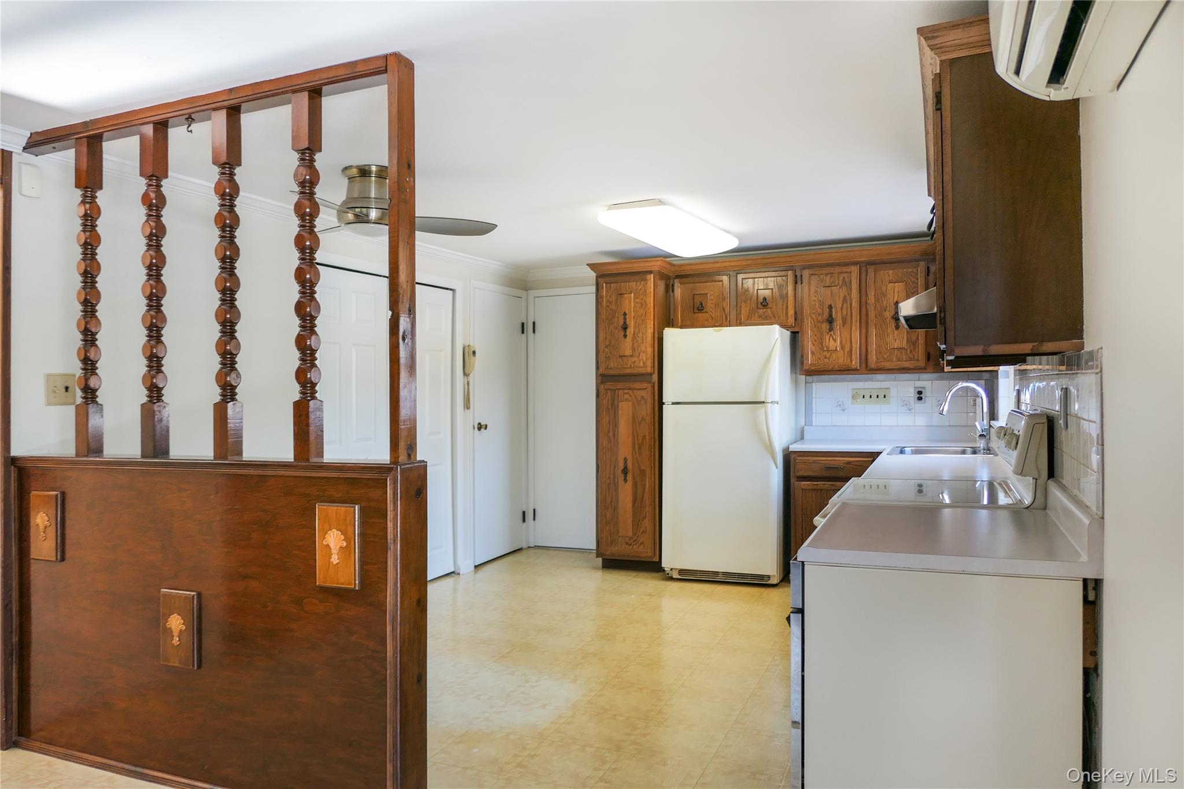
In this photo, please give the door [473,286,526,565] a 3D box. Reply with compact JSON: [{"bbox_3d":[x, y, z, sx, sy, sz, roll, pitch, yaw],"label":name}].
[{"bbox_3d":[-0.707,0.231,6.073,0.050,2.028,0.720,-1,-1,24],"label":"door"}]

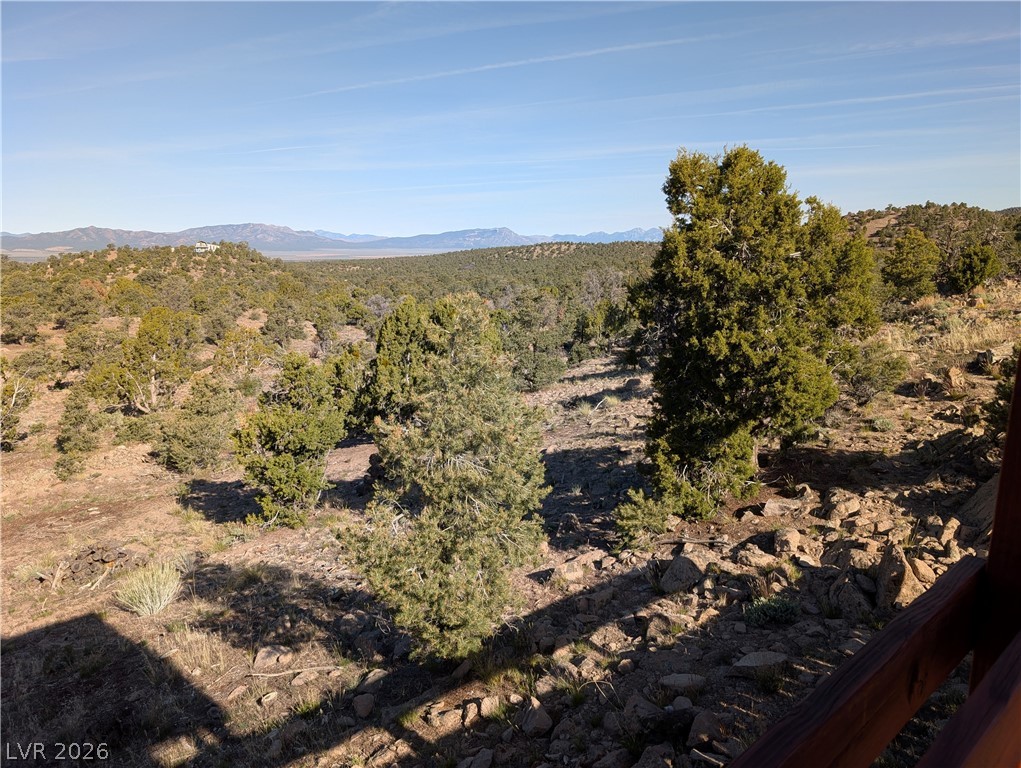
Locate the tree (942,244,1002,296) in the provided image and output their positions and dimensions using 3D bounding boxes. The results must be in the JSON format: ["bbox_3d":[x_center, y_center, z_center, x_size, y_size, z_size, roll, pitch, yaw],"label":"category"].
[{"bbox_3d":[21.872,-5.443,33.386,2.373,2.404,2.255,7,13,32],"label":"tree"}]

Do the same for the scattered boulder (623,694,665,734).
[{"bbox_3d":[0.957,2.377,5.100,0.296,0.244,0.222,2,11,12],"label":"scattered boulder"}]

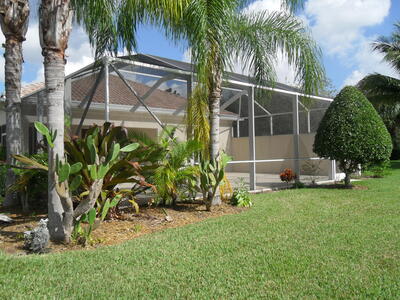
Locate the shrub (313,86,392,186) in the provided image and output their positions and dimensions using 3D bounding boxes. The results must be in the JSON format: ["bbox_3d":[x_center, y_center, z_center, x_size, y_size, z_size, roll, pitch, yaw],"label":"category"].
[{"bbox_3d":[5.570,-0.490,11.850,2.650,3.620,2.620,0,1,0],"label":"shrub"}]

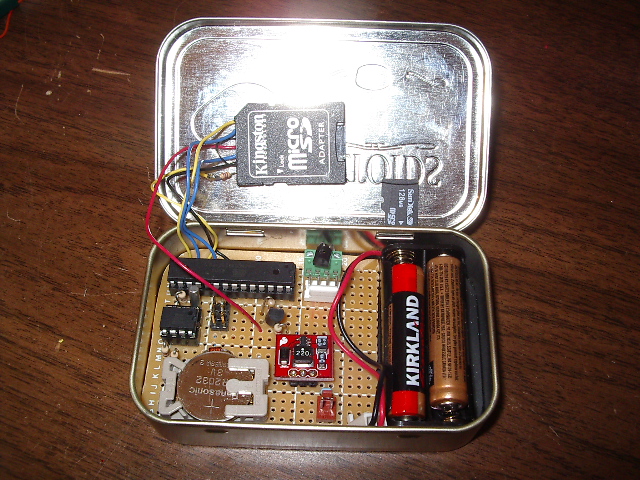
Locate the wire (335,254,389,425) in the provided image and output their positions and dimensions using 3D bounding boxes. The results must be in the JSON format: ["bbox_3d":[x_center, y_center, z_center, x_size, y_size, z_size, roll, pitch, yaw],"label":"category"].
[{"bbox_3d":[0.011,0.026,0.194,0.015,0.008,0.049,3,58,1],"label":"wire"}]

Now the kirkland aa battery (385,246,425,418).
[{"bbox_3d":[0.025,0.028,0.201,0.011,0.011,0.047,3,58,1],"label":"kirkland aa battery"}]

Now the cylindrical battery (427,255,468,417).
[{"bbox_3d":[0.036,0.027,0.202,0.011,0.011,0.046,3,58,1],"label":"cylindrical battery"}]

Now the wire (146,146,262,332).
[{"bbox_3d":[-0.032,0.000,0.197,0.033,0.013,0.053,0,83,0],"label":"wire"}]

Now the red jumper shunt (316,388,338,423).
[{"bbox_3d":[0.002,0.044,0.185,0.005,0.003,0.009,3,57,0],"label":"red jumper shunt"}]

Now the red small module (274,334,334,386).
[{"bbox_3d":[-0.004,0.032,0.189,0.016,0.007,0.013,3,58,1],"label":"red small module"}]

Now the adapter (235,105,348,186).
[{"bbox_3d":[-0.008,-0.028,0.205,0.032,0.002,0.024,-1,94,-1],"label":"adapter"}]

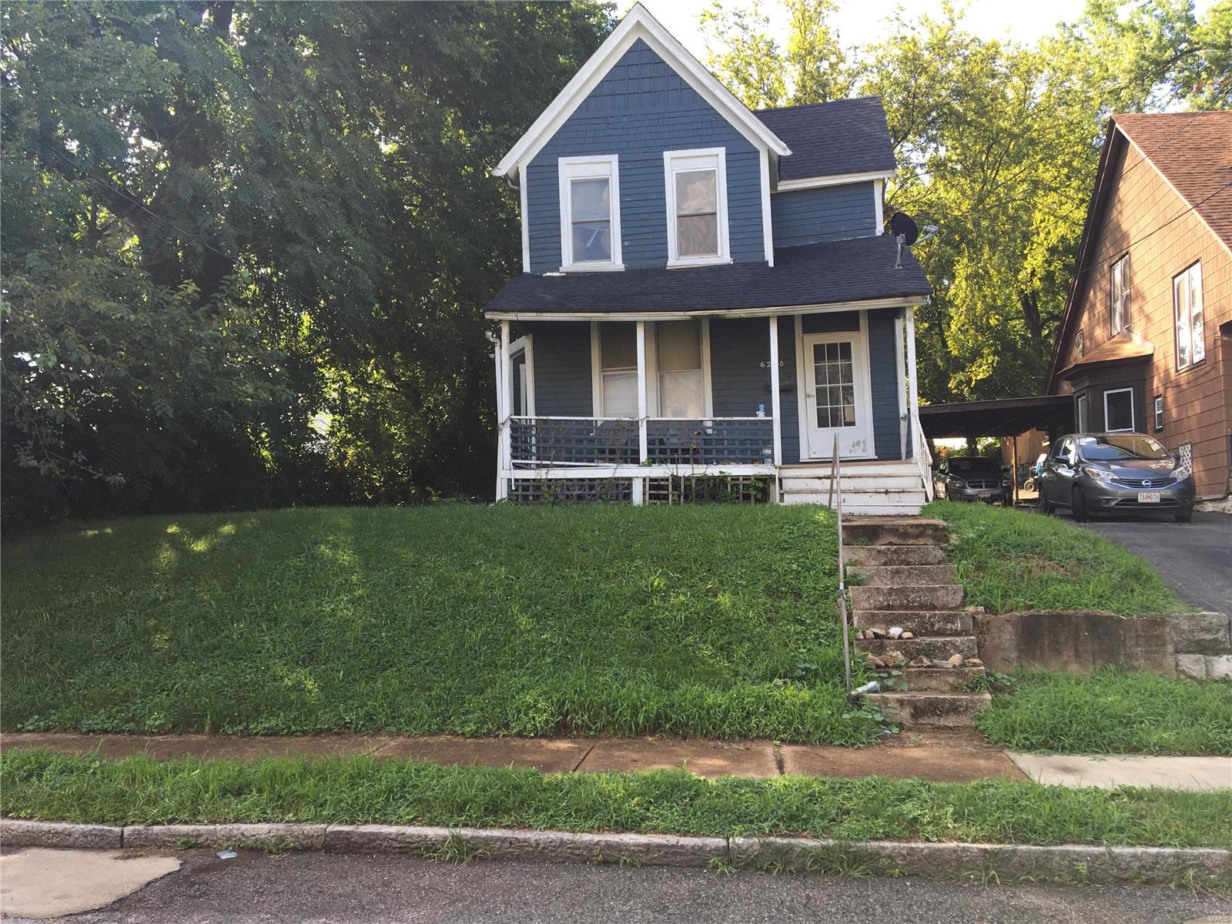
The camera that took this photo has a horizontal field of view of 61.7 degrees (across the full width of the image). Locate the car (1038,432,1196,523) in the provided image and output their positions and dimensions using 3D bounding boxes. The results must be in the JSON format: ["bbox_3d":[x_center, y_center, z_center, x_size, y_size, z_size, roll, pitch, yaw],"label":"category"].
[{"bbox_3d":[8.270,0.205,17.250,1.700,1.530,4.150,-2,0,11],"label":"car"}]

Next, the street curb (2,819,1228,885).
[{"bbox_3d":[-0.185,1.917,5.139,6.260,0.140,0.180,-1,-5,6],"label":"street curb"}]

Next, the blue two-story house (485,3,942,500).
[{"bbox_3d":[1.723,-3.071,19.796,6.324,8.792,11.000,-2,-6,6],"label":"blue two-story house"}]

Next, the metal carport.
[{"bbox_3d":[10.315,-0.012,29.814,4.321,2.575,5.800,-2,-6,6],"label":"metal carport"}]

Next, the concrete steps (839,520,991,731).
[{"bbox_3d":[2.434,1.273,8.755,0.930,1.538,1.880,-2,-6,6],"label":"concrete steps"}]

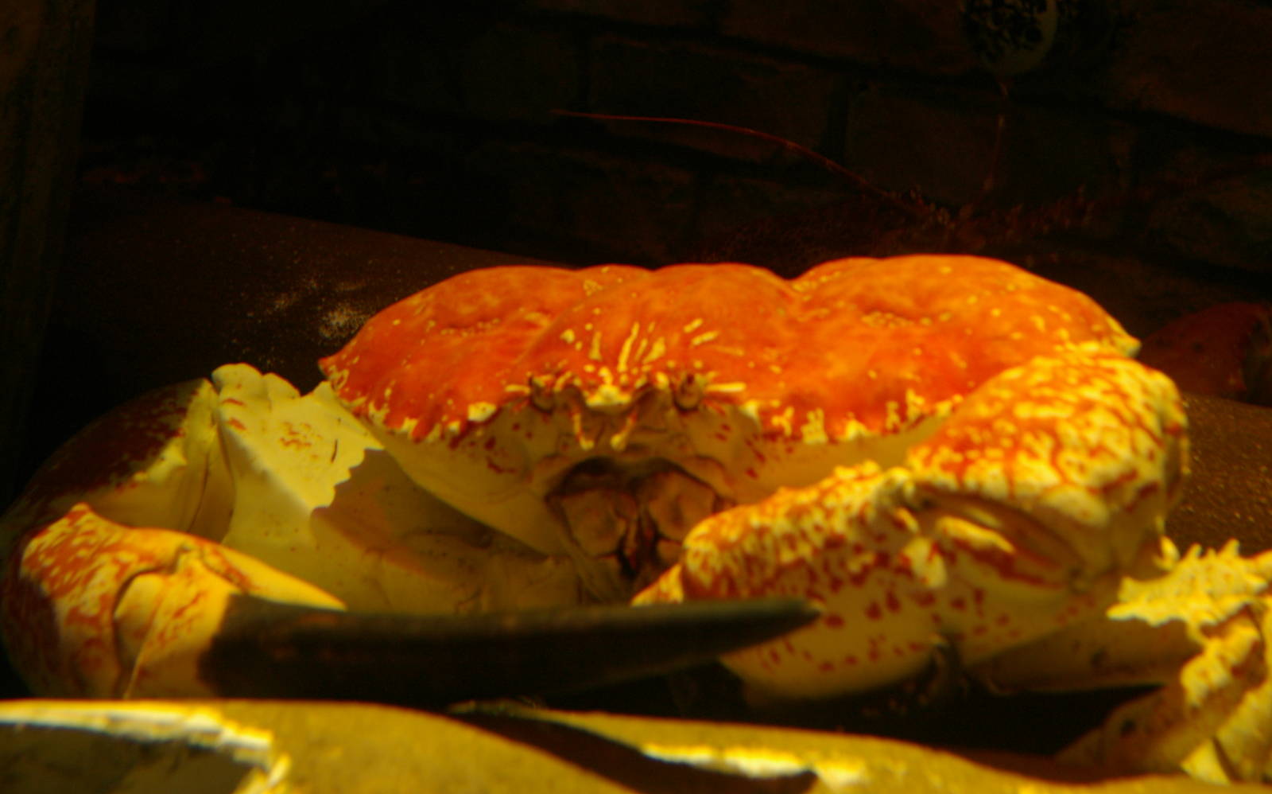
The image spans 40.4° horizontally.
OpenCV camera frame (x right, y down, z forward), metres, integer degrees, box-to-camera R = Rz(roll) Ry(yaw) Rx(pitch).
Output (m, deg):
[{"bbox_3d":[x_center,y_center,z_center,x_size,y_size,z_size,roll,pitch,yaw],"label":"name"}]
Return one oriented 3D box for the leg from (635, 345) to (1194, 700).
[{"bbox_3d":[0.113,0.052,0.710,0.215,0.135,0.120,0,7,-12],"label":"leg"}]

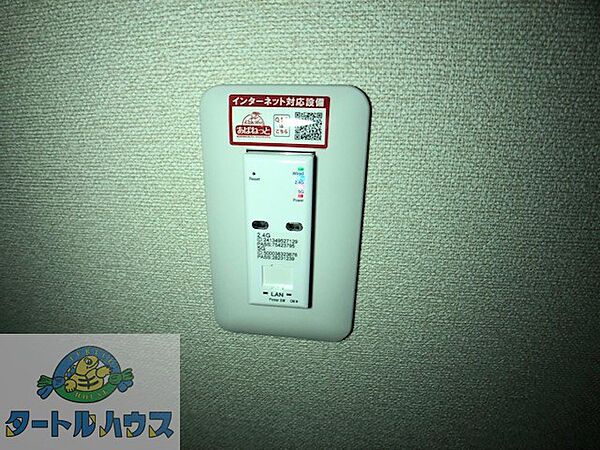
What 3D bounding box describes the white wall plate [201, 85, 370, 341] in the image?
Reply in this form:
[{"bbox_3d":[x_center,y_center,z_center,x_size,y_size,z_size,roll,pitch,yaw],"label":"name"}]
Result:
[{"bbox_3d":[-0.008,0.002,0.211,0.070,0.120,0.011,3,24,5],"label":"white wall plate"}]

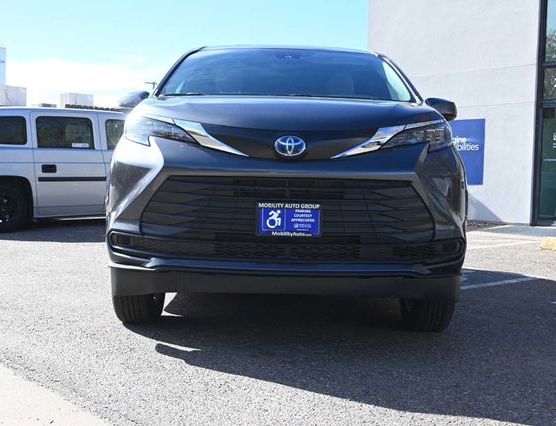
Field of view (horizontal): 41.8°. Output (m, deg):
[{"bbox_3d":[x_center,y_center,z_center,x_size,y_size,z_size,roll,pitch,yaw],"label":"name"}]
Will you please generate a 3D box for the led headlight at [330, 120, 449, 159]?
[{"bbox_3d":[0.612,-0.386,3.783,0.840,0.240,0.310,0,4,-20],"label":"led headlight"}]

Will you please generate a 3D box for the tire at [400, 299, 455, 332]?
[{"bbox_3d":[0.903,0.325,4.380,0.240,0.735,0.735,1,4,0],"label":"tire"}]

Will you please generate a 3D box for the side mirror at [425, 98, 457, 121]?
[{"bbox_3d":[1.091,-0.699,4.955,0.250,0.170,0.170,1,4,0],"label":"side mirror"}]

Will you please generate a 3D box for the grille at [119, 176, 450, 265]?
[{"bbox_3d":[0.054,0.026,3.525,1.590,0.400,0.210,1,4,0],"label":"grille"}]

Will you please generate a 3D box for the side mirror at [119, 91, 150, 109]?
[{"bbox_3d":[-0.968,-0.741,4.944,0.250,0.170,0.170,1,4,0],"label":"side mirror"}]

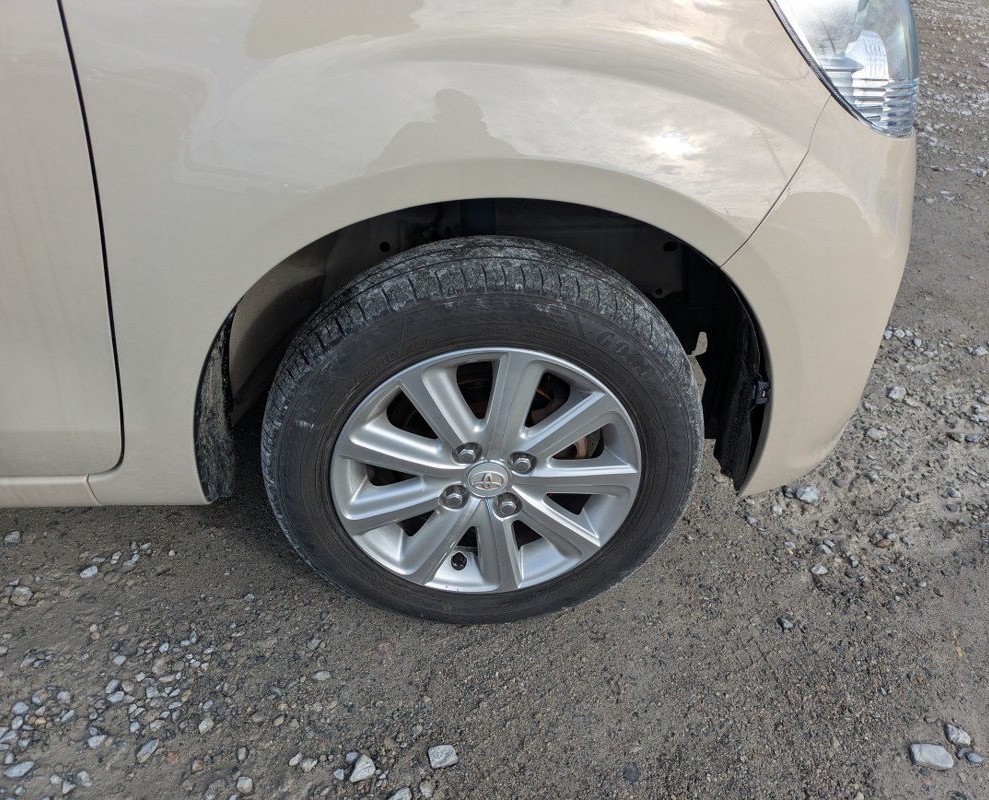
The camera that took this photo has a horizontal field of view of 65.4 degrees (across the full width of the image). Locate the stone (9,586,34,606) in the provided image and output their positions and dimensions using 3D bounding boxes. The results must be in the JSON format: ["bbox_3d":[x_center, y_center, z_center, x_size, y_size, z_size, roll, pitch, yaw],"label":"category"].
[{"bbox_3d":[-0.703,0.291,1.145,0.030,0.019,0.039,-24,41,-34],"label":"stone"}]

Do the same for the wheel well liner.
[{"bbox_3d":[-0.009,-0.089,0.970,0.690,0.410,0.240,0,33,-3],"label":"wheel well liner"}]

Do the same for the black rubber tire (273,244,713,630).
[{"bbox_3d":[-0.012,0.063,1.028,0.571,0.563,0.172,0,33,-3],"label":"black rubber tire"}]

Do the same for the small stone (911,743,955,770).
[{"bbox_3d":[0.546,0.445,0.960,0.054,0.019,0.034,7,33,9],"label":"small stone"}]

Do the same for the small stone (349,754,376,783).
[{"bbox_3d":[-0.158,0.447,0.930,0.023,0.016,0.035,25,40,32],"label":"small stone"}]

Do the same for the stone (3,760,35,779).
[{"bbox_3d":[-0.567,0.442,0.921,0.032,0.013,0.016,-14,36,-23],"label":"stone"}]

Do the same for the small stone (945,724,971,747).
[{"bbox_3d":[0.596,0.432,0.989,0.021,0.014,0.032,-18,38,-28],"label":"small stone"}]

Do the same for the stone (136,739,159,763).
[{"bbox_3d":[-0.425,0.431,0.944,0.015,0.012,0.032,16,35,21],"label":"stone"}]

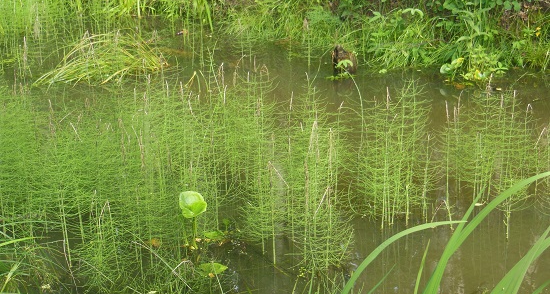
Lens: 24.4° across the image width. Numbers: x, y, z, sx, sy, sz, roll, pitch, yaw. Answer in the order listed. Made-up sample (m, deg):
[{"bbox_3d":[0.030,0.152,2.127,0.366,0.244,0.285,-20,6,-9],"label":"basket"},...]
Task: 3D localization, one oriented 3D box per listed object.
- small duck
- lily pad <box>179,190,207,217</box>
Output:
[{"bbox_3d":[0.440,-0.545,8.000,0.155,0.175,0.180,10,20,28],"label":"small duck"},{"bbox_3d":[-0.338,0.235,5.200,0.115,0.090,0.090,0,17,0],"label":"lily pad"}]

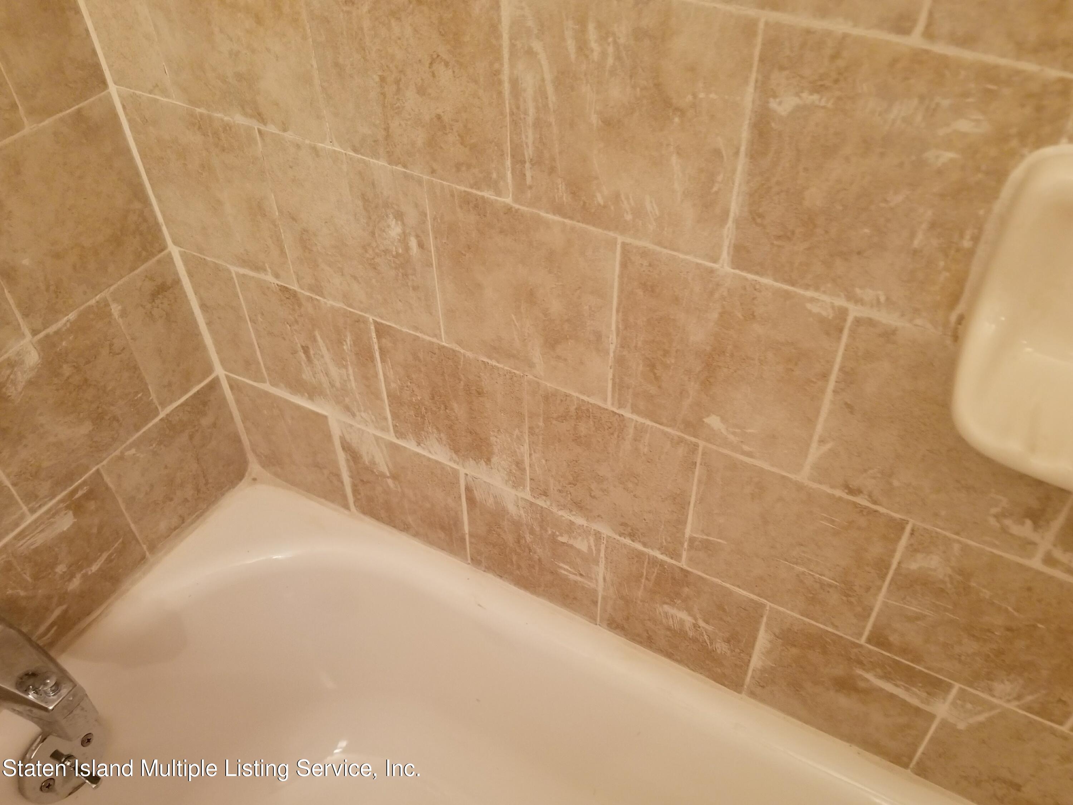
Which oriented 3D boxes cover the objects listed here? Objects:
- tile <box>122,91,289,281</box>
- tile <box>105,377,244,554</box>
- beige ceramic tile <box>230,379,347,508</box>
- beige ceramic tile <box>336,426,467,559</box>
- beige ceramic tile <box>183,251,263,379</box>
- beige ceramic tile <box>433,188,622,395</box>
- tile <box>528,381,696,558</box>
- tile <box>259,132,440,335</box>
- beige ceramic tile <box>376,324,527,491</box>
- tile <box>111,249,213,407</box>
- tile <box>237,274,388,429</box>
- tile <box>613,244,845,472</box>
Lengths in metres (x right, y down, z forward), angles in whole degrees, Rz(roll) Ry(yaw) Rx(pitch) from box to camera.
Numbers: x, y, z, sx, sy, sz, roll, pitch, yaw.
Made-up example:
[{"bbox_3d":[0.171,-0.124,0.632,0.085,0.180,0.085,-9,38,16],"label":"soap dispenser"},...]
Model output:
[{"bbox_3d":[-0.282,-0.185,0.705,0.151,0.151,0.009,21,48,20],"label":"tile"},{"bbox_3d":[-0.395,0.069,0.894,0.009,0.150,0.152,21,48,20],"label":"tile"},{"bbox_3d":[-0.280,0.045,0.924,0.151,0.153,0.009,21,48,20],"label":"beige ceramic tile"},{"bbox_3d":[-0.142,0.094,0.867,0.154,0.153,0.009,21,48,20],"label":"beige ceramic tile"},{"bbox_3d":[-0.316,-0.085,0.826,0.069,0.152,0.009,21,48,20],"label":"beige ceramic tile"},{"bbox_3d":[-0.009,-0.080,0.601,0.150,0.150,0.009,21,48,20],"label":"beige ceramic tile"},{"bbox_3d":[0.061,0.056,0.679,0.151,0.149,0.009,21,48,20],"label":"tile"},{"bbox_3d":[-0.145,-0.134,0.651,0.153,0.150,0.009,21,48,20],"label":"tile"},{"bbox_3d":[-0.074,0.004,0.730,0.152,0.149,0.009,21,48,20],"label":"beige ceramic tile"},{"bbox_3d":[-0.375,-0.068,0.811,0.009,0.153,0.074,21,48,20],"label":"tile"},{"bbox_3d":[-0.213,-0.049,0.784,0.155,0.150,0.009,21,48,20],"label":"tile"},{"bbox_3d":[0.124,-0.029,0.550,0.151,0.149,0.009,21,48,20],"label":"tile"}]

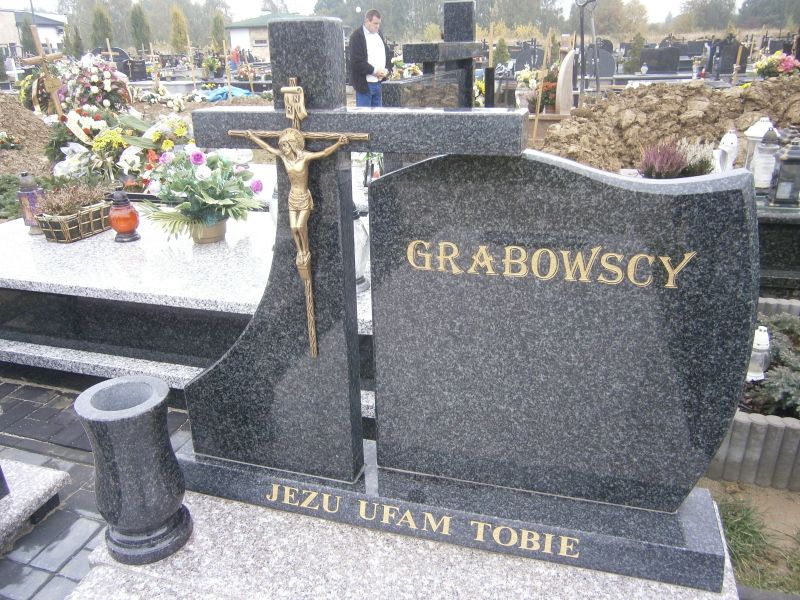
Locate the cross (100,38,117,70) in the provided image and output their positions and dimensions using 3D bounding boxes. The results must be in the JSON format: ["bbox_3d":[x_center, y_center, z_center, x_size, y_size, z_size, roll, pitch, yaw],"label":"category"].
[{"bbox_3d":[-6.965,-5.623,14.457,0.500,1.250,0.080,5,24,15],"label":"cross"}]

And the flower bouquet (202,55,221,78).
[{"bbox_3d":[-5.052,-6.258,16.104,0.530,0.700,0.500,-1,22,0],"label":"flower bouquet"}]

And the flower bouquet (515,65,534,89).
[{"bbox_3d":[1.792,-3.217,8.649,0.320,0.380,0.300,-1,22,0],"label":"flower bouquet"}]

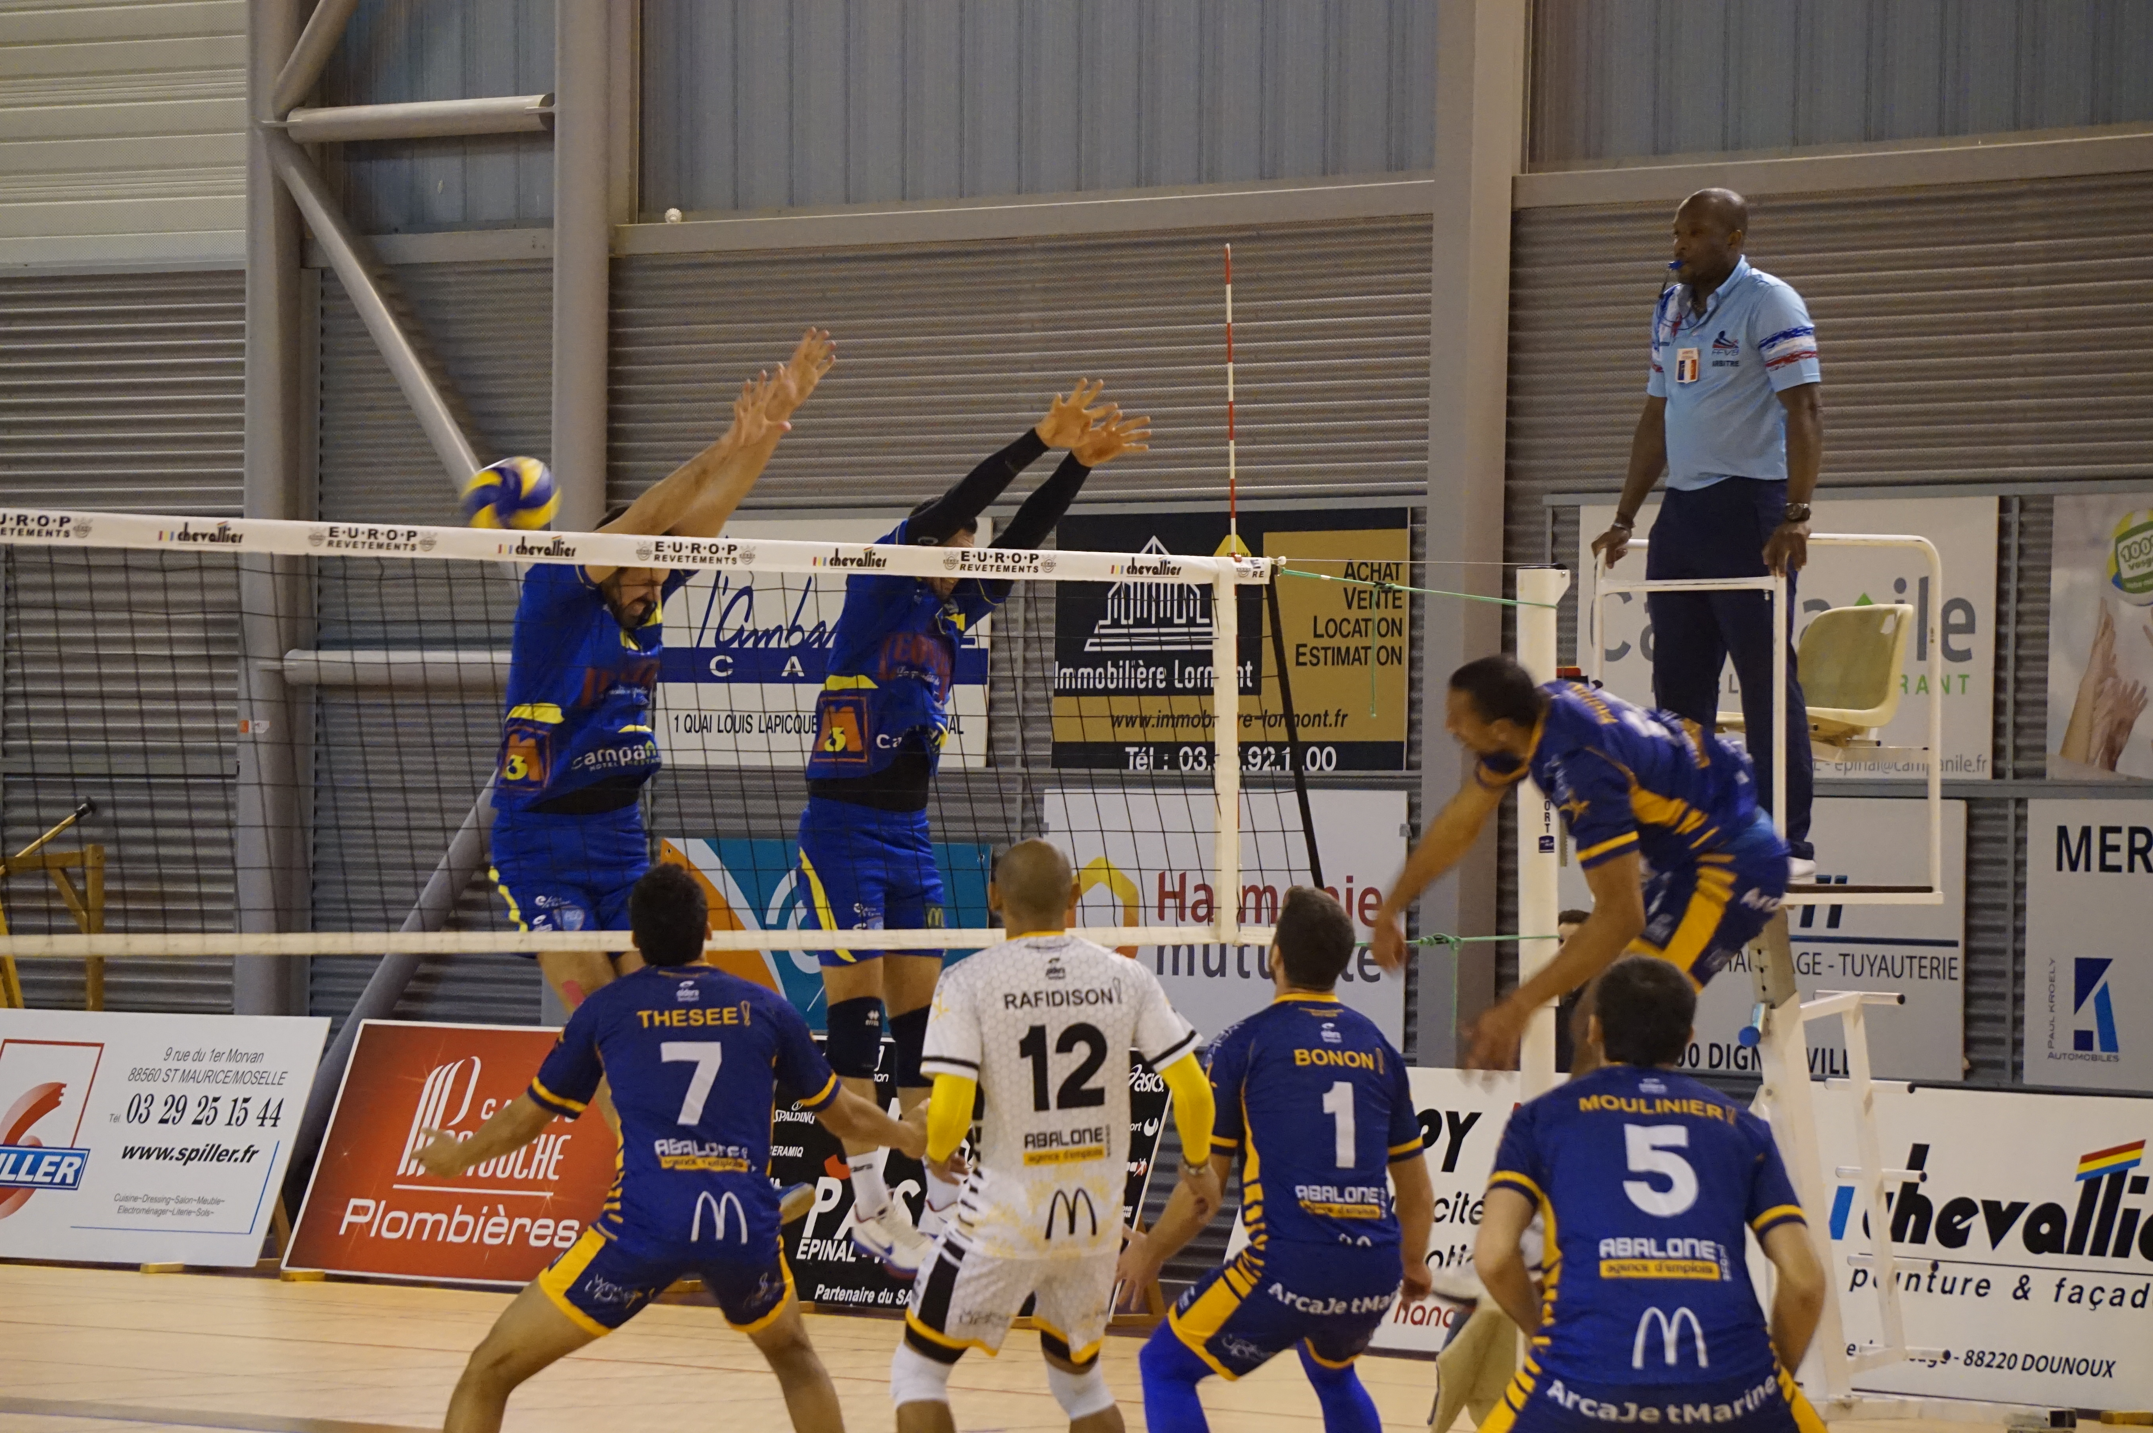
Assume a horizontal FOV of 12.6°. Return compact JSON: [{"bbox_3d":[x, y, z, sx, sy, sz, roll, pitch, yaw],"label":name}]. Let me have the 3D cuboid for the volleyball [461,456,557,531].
[{"bbox_3d":[-1.404,-0.537,24.200,0.210,0.210,0.210,1,-1,0],"label":"volleyball"}]

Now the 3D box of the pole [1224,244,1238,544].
[{"bbox_3d":[0.408,-0.314,25.170,0.010,1.800,0.010,-1,0,-43],"label":"pole"}]

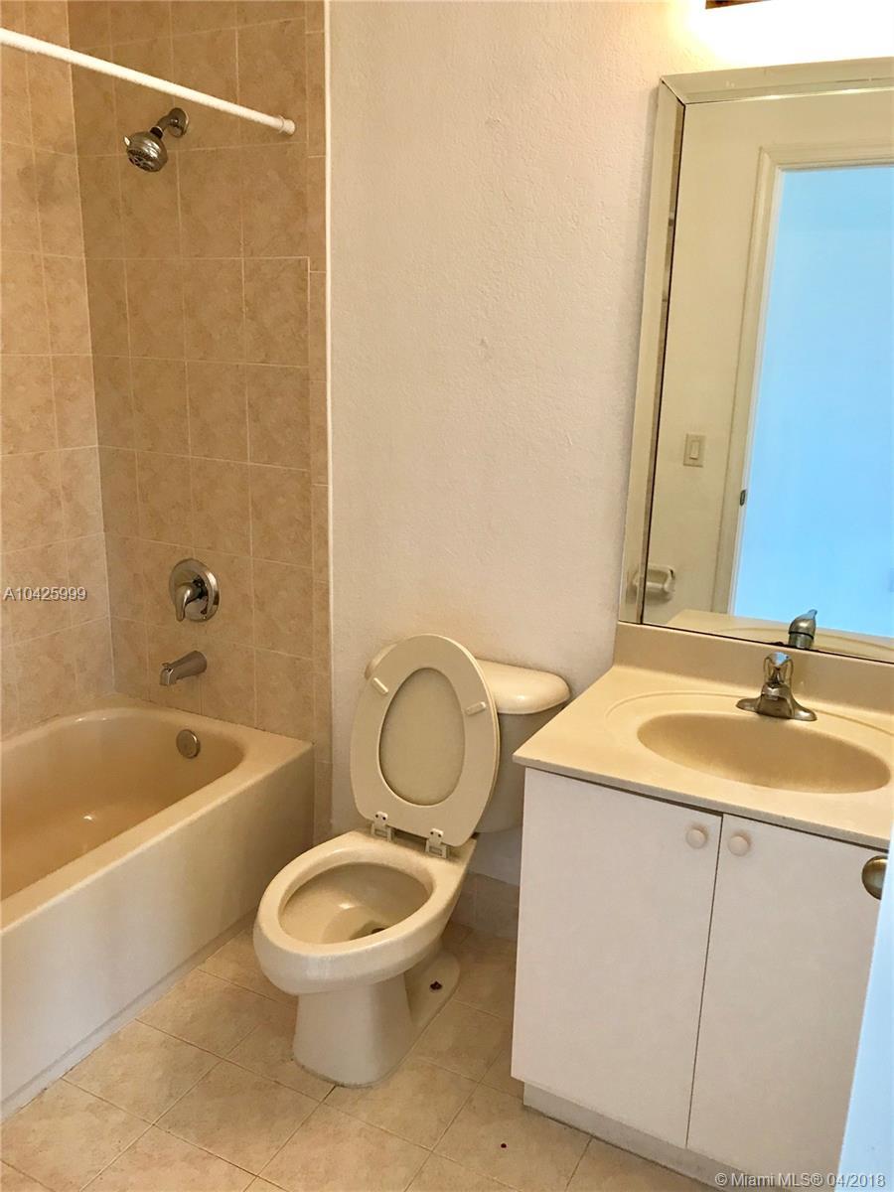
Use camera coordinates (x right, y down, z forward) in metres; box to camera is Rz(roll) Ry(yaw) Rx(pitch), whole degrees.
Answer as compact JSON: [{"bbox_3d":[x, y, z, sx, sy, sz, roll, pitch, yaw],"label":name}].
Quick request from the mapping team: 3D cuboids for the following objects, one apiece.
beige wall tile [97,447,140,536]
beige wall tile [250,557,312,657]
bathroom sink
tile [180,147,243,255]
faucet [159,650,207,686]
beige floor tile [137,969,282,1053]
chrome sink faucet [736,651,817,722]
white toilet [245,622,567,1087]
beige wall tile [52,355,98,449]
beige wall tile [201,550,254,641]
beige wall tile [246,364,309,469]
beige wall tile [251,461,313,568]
[{"bbox_3d":[-0.956,-0.299,2.824,0.147,0.258,0.010,9,17,26],"label":"beige wall tile"},{"bbox_3d":[-0.442,0.034,2.610,0.198,0.254,0.012,10,18,26],"label":"beige wall tile"},{"bbox_3d":[0.586,0.357,1.829,0.455,0.150,0.335,9,17,26],"label":"bathroom sink"},{"bbox_3d":[-0.589,-0.980,2.416,0.198,0.254,0.012,10,18,26],"label":"tile"},{"bbox_3d":[-0.763,0.210,2.774,0.060,0.072,0.138,9,17,26],"label":"faucet"},{"bbox_3d":[-0.547,0.955,2.214,0.252,0.010,0.202,9,17,26],"label":"beige floor tile"},{"bbox_3d":[0.667,0.173,1.949,0.157,0.152,0.130,9,17,26],"label":"chrome sink faucet"},{"bbox_3d":[-0.109,0.560,2.150,0.515,0.860,0.750,9,17,26],"label":"white toilet"},{"bbox_3d":[-1.042,-0.540,2.692,0.012,0.254,0.139,10,18,26],"label":"beige wall tile"},{"bbox_3d":[-0.623,0.003,2.710,0.201,0.257,0.010,9,17,26],"label":"beige wall tile"},{"bbox_3d":[-0.431,-0.463,2.485,0.201,0.257,0.010,9,17,26],"label":"beige wall tile"},{"bbox_3d":[-0.438,-0.215,2.554,0.201,0.257,0.010,9,17,26],"label":"beige wall tile"}]

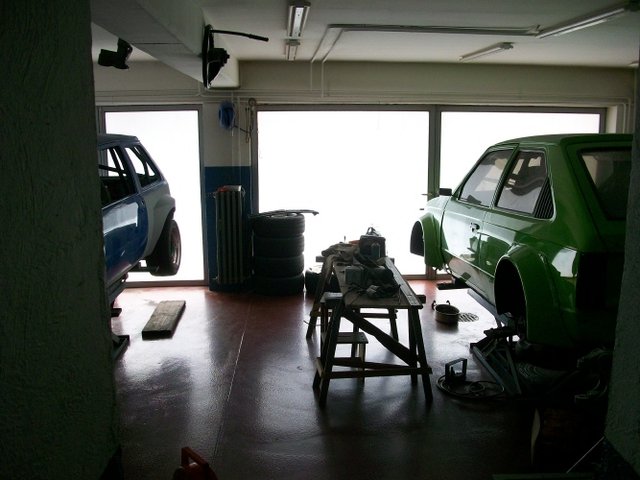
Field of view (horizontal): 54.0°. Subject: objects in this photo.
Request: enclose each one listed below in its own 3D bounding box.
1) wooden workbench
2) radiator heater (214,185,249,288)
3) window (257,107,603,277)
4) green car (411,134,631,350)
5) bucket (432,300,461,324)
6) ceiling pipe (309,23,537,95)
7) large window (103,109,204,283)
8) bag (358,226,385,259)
[{"bbox_3d":[0.305,0.585,4.647,0.750,0.620,1.620,-1,10,-3],"label":"wooden workbench"},{"bbox_3d":[-0.926,-0.034,6.553,0.320,1.040,0.170,-1,10,-3],"label":"radiator heater"},{"bbox_3d":[1.225,-0.515,7.000,3.800,1.920,0.100,-1,10,-3],"label":"window"},{"bbox_3d":[1.940,-0.215,5.060,1.680,1.180,3.800,-1,7,-3],"label":"green car"},{"bbox_3d":[1.149,0.658,5.675,0.220,0.120,0.220,-1,10,-3],"label":"bucket"},{"bbox_3d":[0.729,-1.533,5.561,1.540,0.360,2.350,-1,10,-3],"label":"ceiling pipe"},{"bbox_3d":[-1.792,-0.460,6.774,1.080,1.940,0.100,-1,10,-3],"label":"large window"},{"bbox_3d":[0.453,0.021,5.410,0.210,0.270,0.170,-1,10,-3],"label":"bag"}]

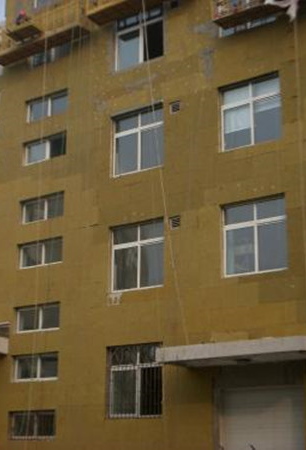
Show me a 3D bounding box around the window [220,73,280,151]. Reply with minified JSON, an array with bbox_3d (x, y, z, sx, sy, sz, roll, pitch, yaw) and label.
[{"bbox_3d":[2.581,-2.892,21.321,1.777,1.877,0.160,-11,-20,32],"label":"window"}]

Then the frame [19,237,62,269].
[{"bbox_3d":[-3.433,0.919,25.327,1.748,0.762,0.120,-11,-20,32],"label":"frame"}]

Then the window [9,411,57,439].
[{"bbox_3d":[-3.459,5.866,23.831,1.748,0.762,0.120,-11,-20,32],"label":"window"}]

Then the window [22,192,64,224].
[{"bbox_3d":[-3.426,-0.481,25.750,1.748,0.762,0.120,-11,-20,32],"label":"window"}]

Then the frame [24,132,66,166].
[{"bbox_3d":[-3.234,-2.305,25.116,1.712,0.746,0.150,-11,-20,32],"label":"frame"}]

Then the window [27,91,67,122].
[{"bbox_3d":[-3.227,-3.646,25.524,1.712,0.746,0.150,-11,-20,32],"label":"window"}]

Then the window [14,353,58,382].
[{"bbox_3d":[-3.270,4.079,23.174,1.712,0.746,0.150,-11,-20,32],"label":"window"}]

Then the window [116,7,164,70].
[{"bbox_3d":[-0.365,-5.830,25.263,1.817,1.910,0.120,-11,-20,32],"label":"window"}]

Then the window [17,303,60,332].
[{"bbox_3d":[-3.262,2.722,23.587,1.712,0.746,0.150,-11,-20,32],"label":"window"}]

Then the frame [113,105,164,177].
[{"bbox_3d":[-0.382,-2.473,24.247,1.817,1.910,0.120,-11,-20,32],"label":"frame"}]

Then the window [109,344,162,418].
[{"bbox_3d":[-0.417,4.259,22.212,1.817,1.910,0.120,-11,-20,32],"label":"window"}]

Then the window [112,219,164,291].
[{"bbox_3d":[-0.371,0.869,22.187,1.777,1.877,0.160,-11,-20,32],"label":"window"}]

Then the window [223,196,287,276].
[{"bbox_3d":[2.663,0.326,21.277,1.817,1.910,0.120,-11,-20,32],"label":"window"}]

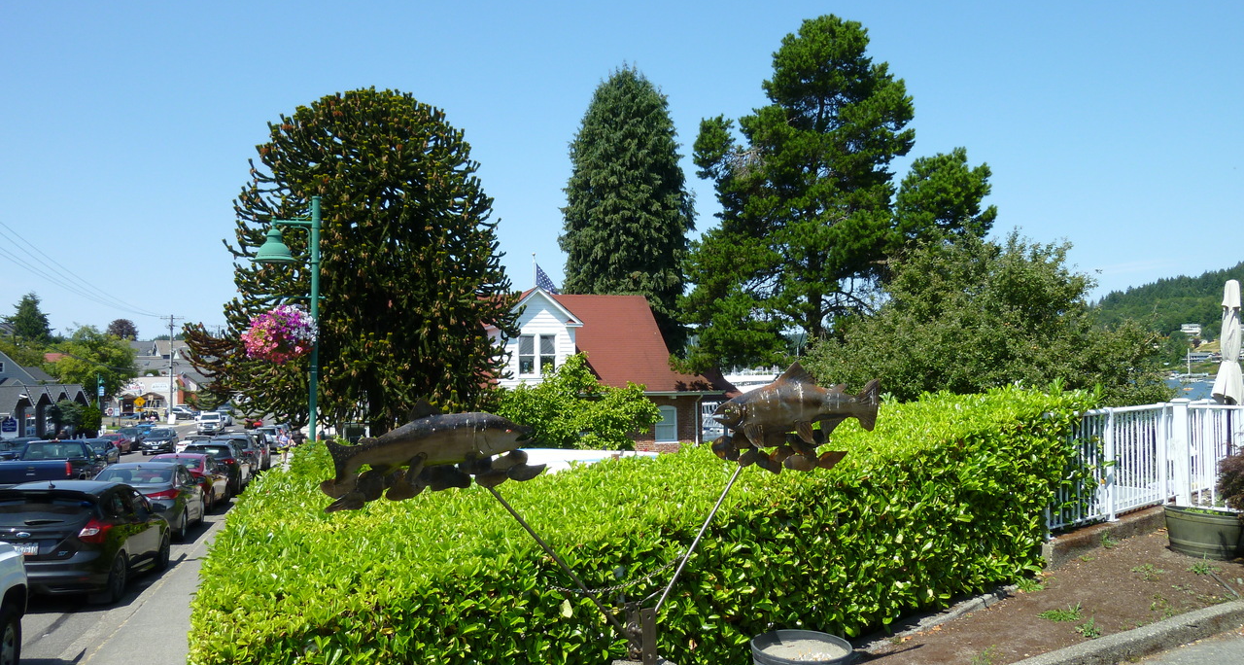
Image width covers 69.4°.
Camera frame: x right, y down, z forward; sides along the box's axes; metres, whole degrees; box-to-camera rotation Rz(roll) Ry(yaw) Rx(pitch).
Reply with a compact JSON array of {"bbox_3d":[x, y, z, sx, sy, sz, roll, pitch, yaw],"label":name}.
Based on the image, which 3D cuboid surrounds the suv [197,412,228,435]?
[{"bbox_3d":[-39.299,8.746,86.404,2.030,1.960,5.700,1,-3,-19],"label":"suv"}]

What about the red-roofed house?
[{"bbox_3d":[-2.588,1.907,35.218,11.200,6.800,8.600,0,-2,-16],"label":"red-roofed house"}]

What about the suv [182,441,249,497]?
[{"bbox_3d":[-13.533,4.463,29.801,1.840,1.690,4.600,1,-5,-19],"label":"suv"}]

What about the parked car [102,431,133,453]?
[{"bbox_3d":[-32.010,7.114,56.694,1.800,1.420,4.600,1,-4,-22],"label":"parked car"}]

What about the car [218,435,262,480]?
[{"bbox_3d":[-15.343,4.874,35.649,1.840,1.700,4.600,1,-4,-19],"label":"car"}]

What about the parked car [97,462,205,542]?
[{"bbox_3d":[-9.718,3.451,18.407,1.800,1.440,4.570,1,-6,-18],"label":"parked car"}]

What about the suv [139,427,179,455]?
[{"bbox_3d":[-30.394,7.128,59.485,1.840,1.720,4.690,1,-4,-19],"label":"suv"}]

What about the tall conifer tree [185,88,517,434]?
[{"bbox_3d":[-6.493,-0.738,21.370,8.000,10.226,7.800,0,-1,0],"label":"tall conifer tree"}]

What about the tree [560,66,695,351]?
[{"bbox_3d":[0.254,-3.694,47.732,7.200,21.021,7.200,0,-1,0],"label":"tree"}]

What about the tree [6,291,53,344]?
[{"bbox_3d":[-75.887,0.863,115.026,6.300,12.000,6.300,0,-2,0],"label":"tree"}]

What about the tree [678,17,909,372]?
[{"bbox_3d":[6.710,-3.129,34.270,9.200,18.044,8.600,0,-1,0],"label":"tree"}]

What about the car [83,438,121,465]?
[{"bbox_3d":[-28.770,6.490,49.052,1.800,1.430,4.600,1,-5,-19],"label":"car"}]

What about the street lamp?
[{"bbox_3d":[-4.464,0.716,11.866,0.950,5.050,0.650,1,-2,-19],"label":"street lamp"}]

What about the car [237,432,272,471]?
[{"bbox_3d":[-17.038,5.390,41.046,1.840,1.720,4.600,1,-4,-19],"label":"car"}]

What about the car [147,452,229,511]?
[{"bbox_3d":[-11.838,4.034,24.351,1.800,1.460,4.600,1,-6,-16],"label":"car"}]

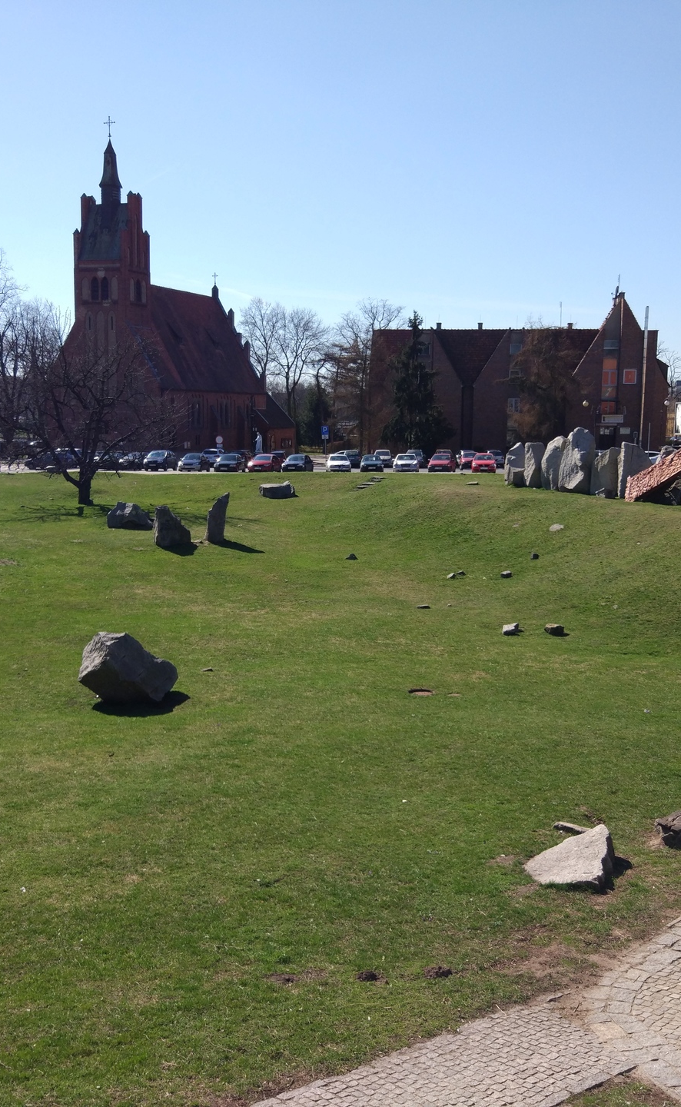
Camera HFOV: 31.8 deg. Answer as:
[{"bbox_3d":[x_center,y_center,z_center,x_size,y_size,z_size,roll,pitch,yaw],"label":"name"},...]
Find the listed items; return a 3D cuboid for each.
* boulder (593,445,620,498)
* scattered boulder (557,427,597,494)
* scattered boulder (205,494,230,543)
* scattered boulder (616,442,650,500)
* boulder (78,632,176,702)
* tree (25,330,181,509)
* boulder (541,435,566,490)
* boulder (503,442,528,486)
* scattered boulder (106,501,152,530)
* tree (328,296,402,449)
[{"bbox_3d":[13.436,-4.199,60.726,1.450,2.600,1.300,2,8,13],"label":"boulder"},{"bbox_3d":[12.118,-4.784,60.865,1.950,3.250,1.600,2,7,11],"label":"scattered boulder"},{"bbox_3d":[-4.661,-1.369,45.355,0.920,1.850,0.750,0,7,-6],"label":"scattered boulder"},{"bbox_3d":[14.204,-4.081,57.640,1.650,2.700,1.100,3,7,14],"label":"scattered boulder"},{"bbox_3d":[-3.978,2.049,22.364,1.820,1.220,1.350,0,7,-10],"label":"boulder"},{"bbox_3d":[-12.690,-7.188,63.782,7.870,9.310,7.800,-2,9,-11],"label":"tree"},{"bbox_3d":[11.931,-5.050,66.103,1.450,2.950,1.300,2,8,10],"label":"boulder"},{"bbox_3d":[10.119,-5.154,68.933,1.300,2.500,1.200,2,8,9],"label":"boulder"},{"bbox_3d":[-9.755,-1.806,55.044,2.090,1.230,1.700,-1,9,-10],"label":"scattered boulder"},{"bbox_3d":[2.217,-16.797,113.058,7.200,14.560,6.800,1,7,0],"label":"tree"}]

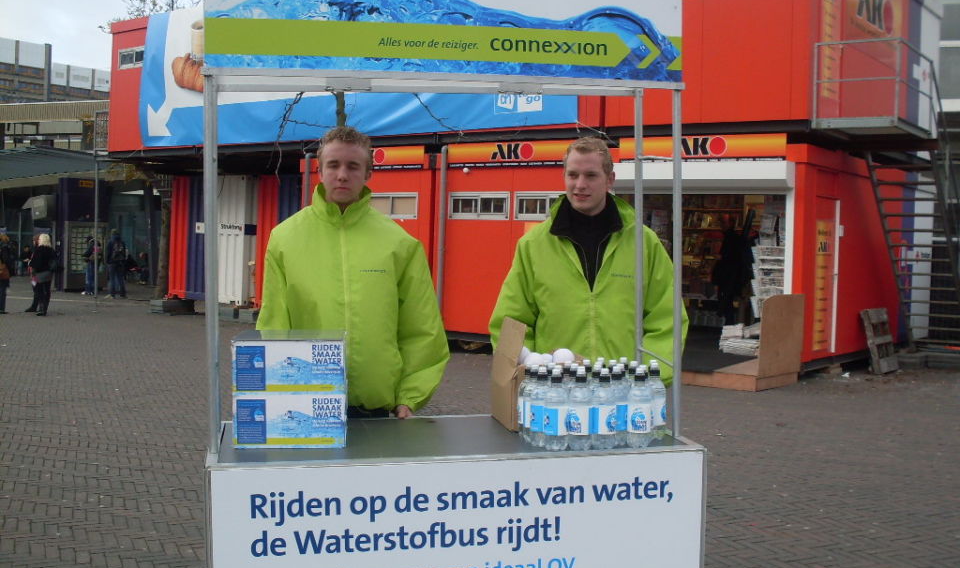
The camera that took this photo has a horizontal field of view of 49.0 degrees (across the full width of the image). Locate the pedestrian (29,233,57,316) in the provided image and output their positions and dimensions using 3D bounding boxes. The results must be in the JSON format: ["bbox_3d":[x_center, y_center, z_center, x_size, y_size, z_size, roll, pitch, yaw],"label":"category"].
[{"bbox_3d":[-8.957,-0.195,21.600,0.430,1.690,0.520,3,2,30],"label":"pedestrian"}]

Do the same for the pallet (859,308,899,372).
[{"bbox_3d":[5.742,0.815,15.100,0.115,0.902,0.863,-14,-9,36],"label":"pallet"}]

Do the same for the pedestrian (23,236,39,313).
[{"bbox_3d":[-9.438,-0.222,22.300,0.450,1.660,0.500,3,2,17],"label":"pedestrian"}]

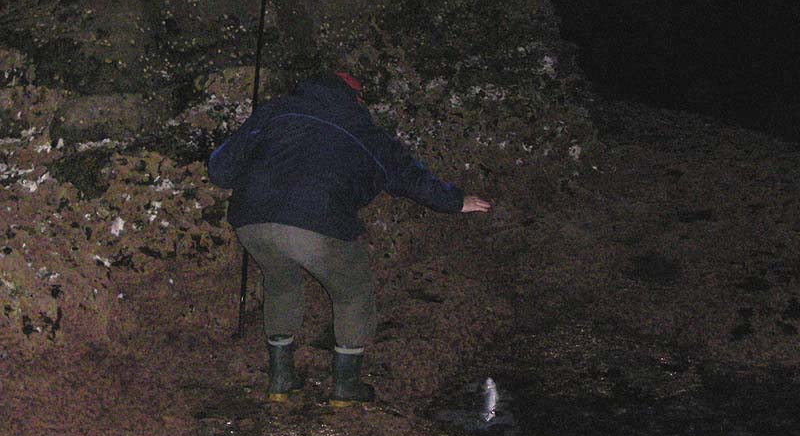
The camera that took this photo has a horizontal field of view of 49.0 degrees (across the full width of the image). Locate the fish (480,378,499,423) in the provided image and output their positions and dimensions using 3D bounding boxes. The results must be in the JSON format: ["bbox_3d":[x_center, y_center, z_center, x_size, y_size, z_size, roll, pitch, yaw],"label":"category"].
[{"bbox_3d":[0.448,0.909,4.400,0.065,0.230,0.042,-4,11,-20],"label":"fish"}]

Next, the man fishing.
[{"bbox_3d":[-0.270,0.080,4.279,1.038,1.552,1.048,7,12,33],"label":"man fishing"}]

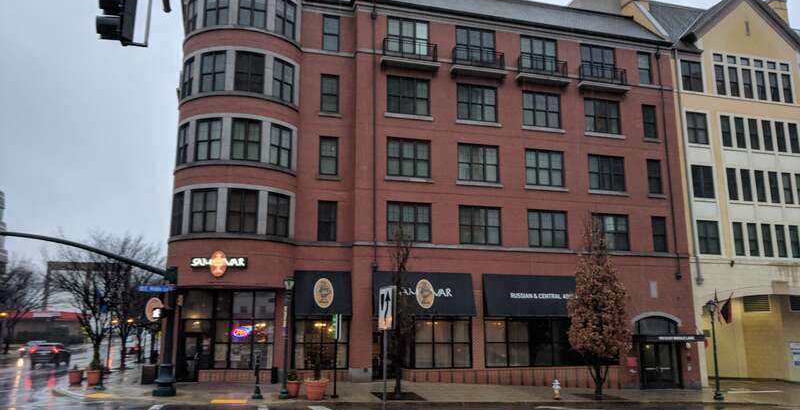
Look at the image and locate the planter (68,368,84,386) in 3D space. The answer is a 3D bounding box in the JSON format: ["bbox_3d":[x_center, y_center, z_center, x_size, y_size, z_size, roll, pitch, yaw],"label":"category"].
[{"bbox_3d":[-12.599,6.725,23.450,0.530,0.580,0.530,3,-12,-16],"label":"planter"}]

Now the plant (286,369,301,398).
[{"bbox_3d":[-3.750,6.225,21.002,0.500,0.920,0.500,3,-12,-16],"label":"plant"}]

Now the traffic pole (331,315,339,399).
[{"bbox_3d":[-2.190,5.146,20.450,0.240,2.713,0.240,3,-12,-16],"label":"traffic pole"}]

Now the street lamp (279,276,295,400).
[{"bbox_3d":[-3.934,4.551,20.770,0.380,4.150,0.380,3,-12,-16],"label":"street lamp"}]

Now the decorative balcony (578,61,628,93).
[{"bbox_3d":[11.112,-6.818,32.667,3.029,1.232,0.550,3,-12,-16],"label":"decorative balcony"}]

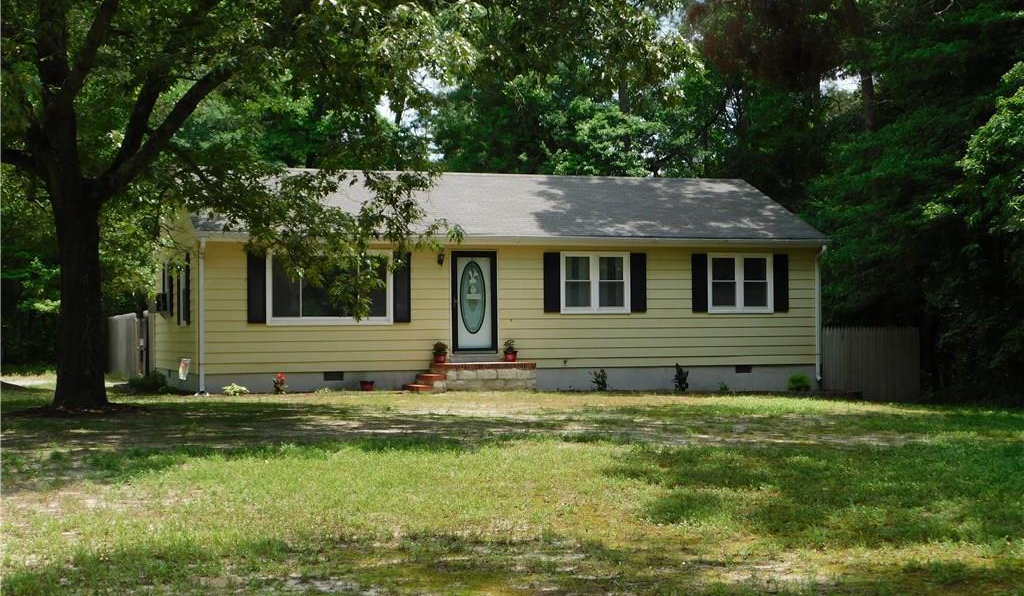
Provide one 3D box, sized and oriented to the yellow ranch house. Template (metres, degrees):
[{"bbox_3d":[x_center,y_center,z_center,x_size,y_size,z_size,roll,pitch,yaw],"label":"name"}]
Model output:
[{"bbox_3d":[-0.830,-0.405,34.203,13.700,4.890,8.060,0,-1,-20],"label":"yellow ranch house"}]

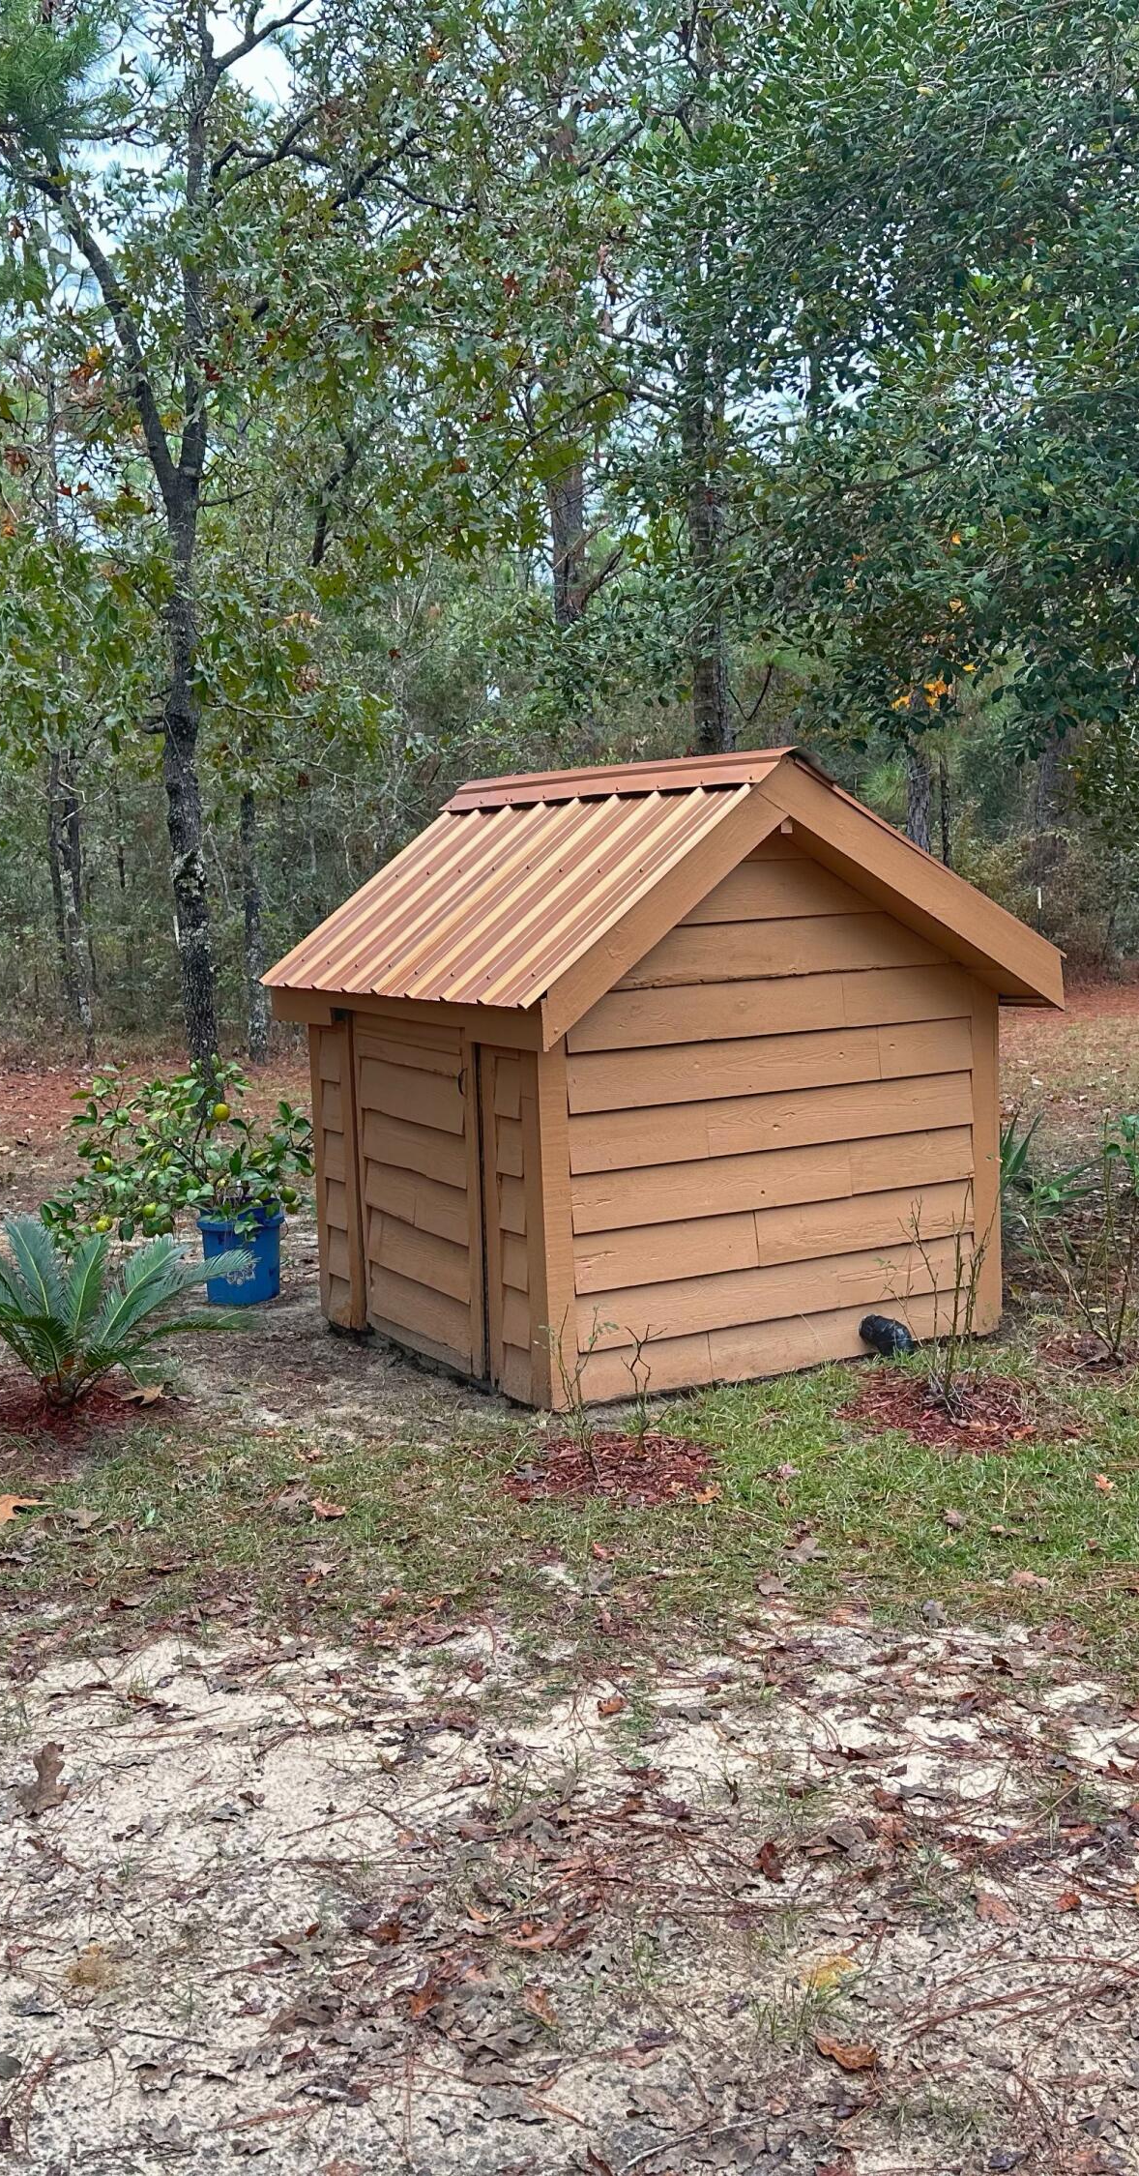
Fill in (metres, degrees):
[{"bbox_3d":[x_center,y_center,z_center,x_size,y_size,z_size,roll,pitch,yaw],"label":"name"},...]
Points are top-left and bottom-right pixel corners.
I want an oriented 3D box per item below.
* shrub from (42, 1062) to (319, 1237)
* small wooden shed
[{"bbox_3d":[-1.373,0.209,7.061,0.920,0.640,0.780,-3,6,-9],"label":"shrub"},{"bbox_3d":[0.234,-0.125,6.438,1.789,1.772,1.922,-6,7,-30],"label":"small wooden shed"}]

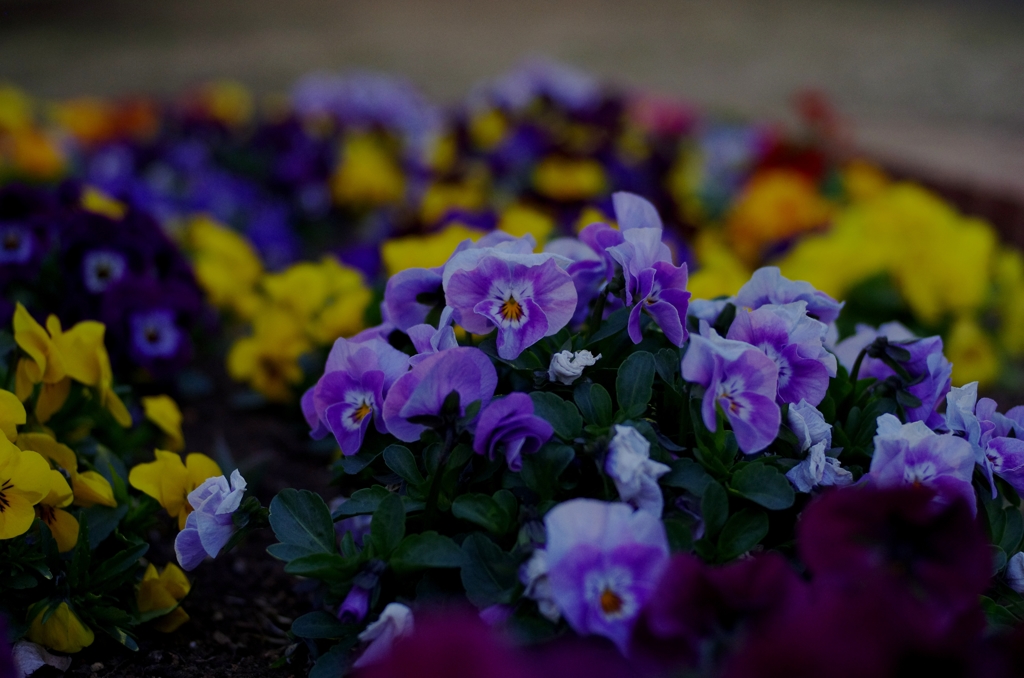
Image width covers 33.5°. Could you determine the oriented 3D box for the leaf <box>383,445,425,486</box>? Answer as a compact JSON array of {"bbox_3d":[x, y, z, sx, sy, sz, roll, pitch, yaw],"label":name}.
[{"bbox_3d":[-0.043,0.050,0.675,0.011,0.020,0.007,-45,6,-19],"label":"leaf"}]

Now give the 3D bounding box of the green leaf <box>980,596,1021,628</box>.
[{"bbox_3d":[0.161,0.090,0.560,0.014,0.007,0.013,-20,33,-22],"label":"green leaf"}]

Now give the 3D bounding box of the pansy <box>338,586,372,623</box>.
[{"bbox_3d":[-0.054,0.091,0.580,0.011,0.013,0.012,8,18,24],"label":"pansy"}]

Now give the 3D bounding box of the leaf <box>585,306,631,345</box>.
[{"bbox_3d":[0.043,-0.007,0.730,0.026,0.008,0.013,-39,52,-6],"label":"leaf"}]

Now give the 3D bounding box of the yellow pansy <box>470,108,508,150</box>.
[{"bbox_3d":[-0.018,-0.155,1.270,0.034,0.034,0.022,0,15,0],"label":"yellow pansy"}]

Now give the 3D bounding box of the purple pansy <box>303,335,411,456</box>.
[{"bbox_3d":[-0.055,0.020,0.605,0.041,0.043,0.022,6,16,21],"label":"purple pansy"}]

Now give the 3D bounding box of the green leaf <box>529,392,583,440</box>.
[{"bbox_3d":[0.015,0.028,0.620,0.020,0.018,0.010,0,17,0],"label":"green leaf"}]

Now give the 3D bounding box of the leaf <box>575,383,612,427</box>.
[{"bbox_3d":[0.028,0.023,0.587,0.013,0.015,0.007,8,-6,6],"label":"leaf"}]

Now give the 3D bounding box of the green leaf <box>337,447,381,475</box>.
[{"bbox_3d":[-0.054,0.043,0.600,0.014,0.006,0.013,-19,32,-20],"label":"green leaf"}]

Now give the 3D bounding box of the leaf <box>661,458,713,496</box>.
[{"bbox_3d":[0.059,0.047,0.580,0.018,0.007,0.014,13,31,11],"label":"leaf"}]

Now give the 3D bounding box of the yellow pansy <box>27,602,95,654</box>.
[{"bbox_3d":[-0.164,0.105,0.620,0.026,0.021,0.023,0,52,0],"label":"yellow pansy"}]

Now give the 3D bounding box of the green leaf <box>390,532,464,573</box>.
[{"bbox_3d":[-0.028,0.070,0.558,0.025,0.014,0.013,0,15,0],"label":"green leaf"}]

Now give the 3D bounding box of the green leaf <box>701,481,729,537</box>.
[{"bbox_3d":[0.077,0.064,0.645,0.011,0.021,0.007,1,6,6],"label":"green leaf"}]

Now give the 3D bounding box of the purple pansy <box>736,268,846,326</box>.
[{"bbox_3d":[0.124,-0.017,0.765,0.050,0.032,0.030,-1,17,-3],"label":"purple pansy"}]

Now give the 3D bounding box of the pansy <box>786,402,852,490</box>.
[{"bbox_3d":[0.114,0.040,0.635,0.026,0.035,0.024,-2,15,-8],"label":"pansy"}]

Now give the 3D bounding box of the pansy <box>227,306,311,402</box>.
[{"bbox_3d":[-0.123,0.008,0.860,0.042,0.046,0.024,-3,15,-12],"label":"pansy"}]

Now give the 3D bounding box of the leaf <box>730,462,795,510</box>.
[{"bbox_3d":[0.092,0.054,0.625,0.025,0.008,0.020,6,56,4],"label":"leaf"}]

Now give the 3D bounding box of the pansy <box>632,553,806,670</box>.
[{"bbox_3d":[0.062,0.082,0.510,0.051,0.038,0.026,0,17,0],"label":"pansy"}]

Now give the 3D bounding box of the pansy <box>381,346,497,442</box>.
[{"bbox_3d":[-0.029,0.022,0.685,0.045,0.039,0.022,-2,17,-6],"label":"pansy"}]

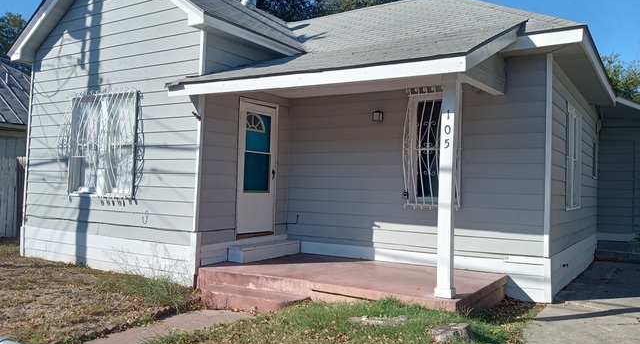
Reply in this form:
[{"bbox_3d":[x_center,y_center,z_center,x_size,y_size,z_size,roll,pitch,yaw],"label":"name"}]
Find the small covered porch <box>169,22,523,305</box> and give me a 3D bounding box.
[{"bbox_3d":[0.298,-0.251,6.920,4.080,3.542,2.368,0,-2,33],"label":"small covered porch"}]

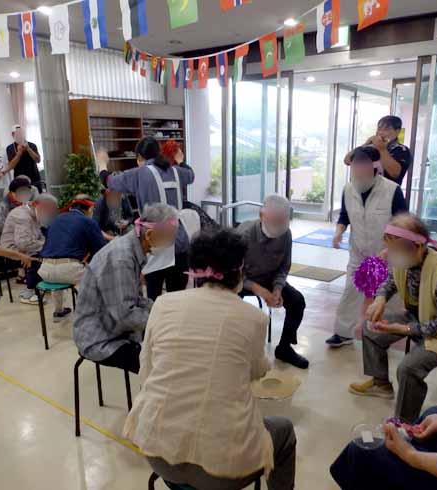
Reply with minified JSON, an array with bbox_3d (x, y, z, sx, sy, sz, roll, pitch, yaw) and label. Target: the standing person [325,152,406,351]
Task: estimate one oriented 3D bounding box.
[{"bbox_3d":[1.080,0.043,3.028,0.540,1.470,0.400,7,16,29],"label":"standing person"}]

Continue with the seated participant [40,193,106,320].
[{"bbox_3d":[-1.215,0.161,3.431,0.500,1.100,0.730,4,14,17],"label":"seated participant"}]

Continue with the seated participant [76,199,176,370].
[{"bbox_3d":[-0.489,0.394,2.306,0.700,1.160,0.500,-4,14,-15],"label":"seated participant"}]

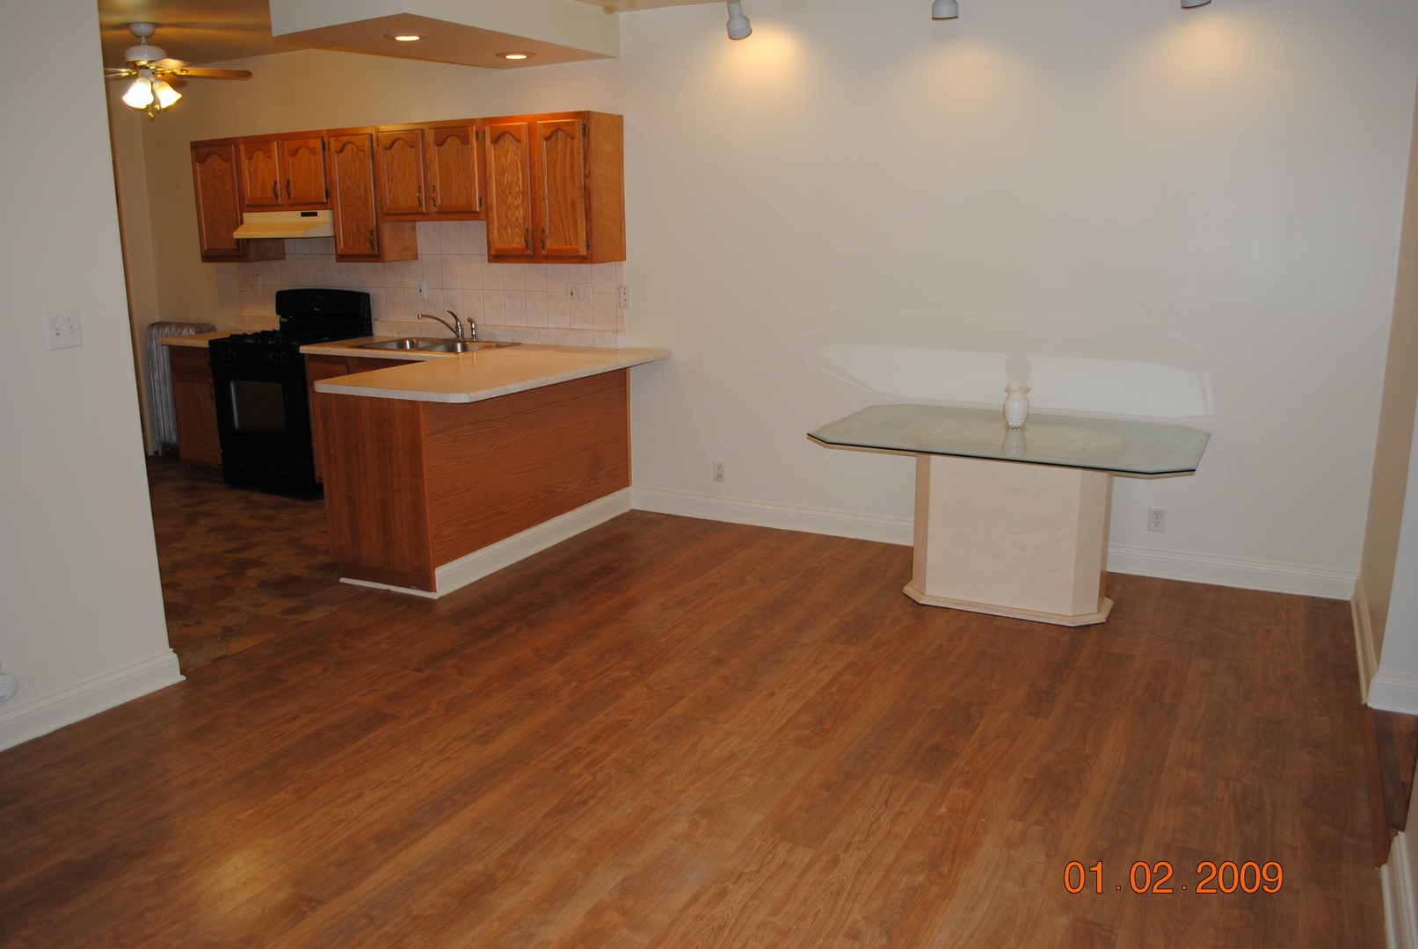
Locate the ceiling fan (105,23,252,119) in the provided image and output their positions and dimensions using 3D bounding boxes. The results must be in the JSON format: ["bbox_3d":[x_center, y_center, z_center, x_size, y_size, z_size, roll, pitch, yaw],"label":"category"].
[{"bbox_3d":[-3.025,-2.175,5.745,1.060,0.485,1.060,6,15,27],"label":"ceiling fan"}]

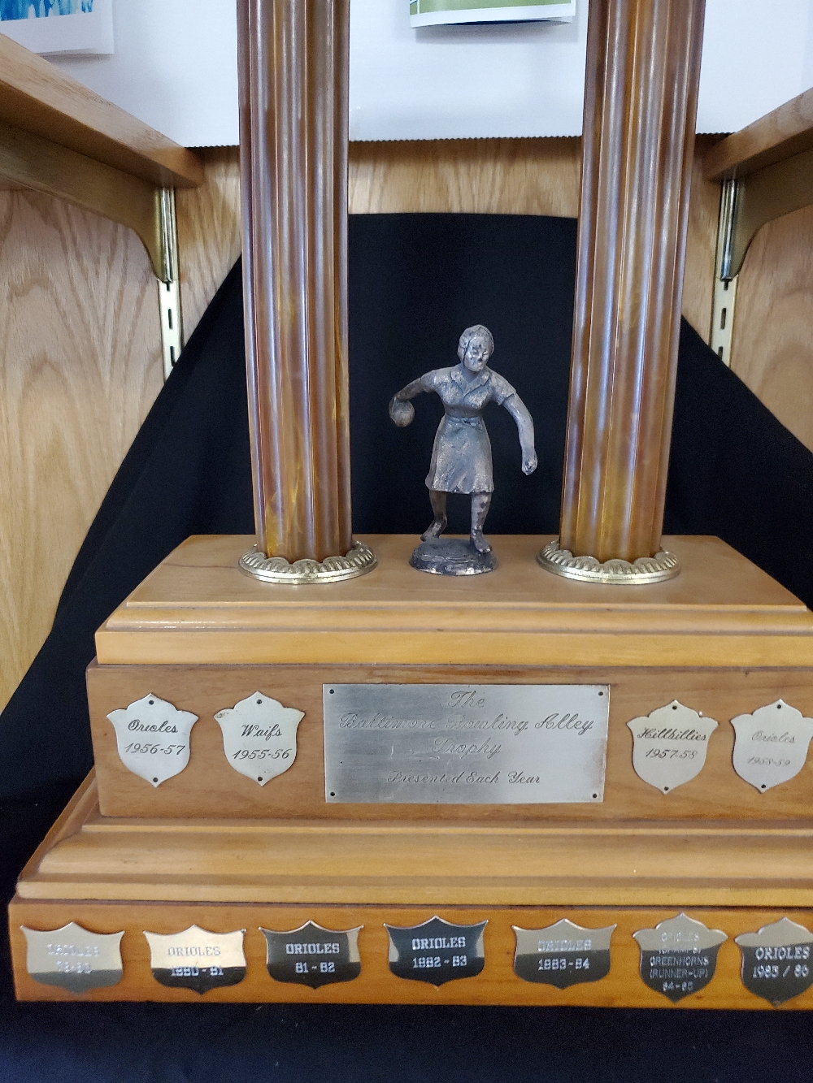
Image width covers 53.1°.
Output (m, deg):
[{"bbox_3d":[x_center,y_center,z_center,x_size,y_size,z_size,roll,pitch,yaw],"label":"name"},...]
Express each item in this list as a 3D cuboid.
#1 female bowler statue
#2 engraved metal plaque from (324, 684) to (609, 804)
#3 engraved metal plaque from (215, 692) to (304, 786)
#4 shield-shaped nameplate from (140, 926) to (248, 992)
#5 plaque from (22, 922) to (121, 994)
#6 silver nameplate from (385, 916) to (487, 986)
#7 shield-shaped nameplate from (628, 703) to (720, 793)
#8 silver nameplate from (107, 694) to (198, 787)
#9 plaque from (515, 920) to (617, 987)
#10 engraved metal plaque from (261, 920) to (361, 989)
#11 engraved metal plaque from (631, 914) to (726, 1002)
[{"bbox_3d":[0.027,-0.045,0.399,0.068,0.118,0.054,-2,14,-9],"label":"female bowler statue"},{"bbox_3d":[0.026,0.088,0.352,0.123,0.057,0.002,0,14,0],"label":"engraved metal plaque"},{"bbox_3d":[-0.063,0.086,0.352,0.039,0.045,0.002,0,14,0],"label":"engraved metal plaque"},{"bbox_3d":[-0.089,0.178,0.344,0.043,0.036,0.002,0,14,0],"label":"shield-shaped nameplate"},{"bbox_3d":[-0.140,0.177,0.345,0.044,0.036,0.002,0,14,0],"label":"plaque"},{"bbox_3d":[0.012,0.173,0.342,0.043,0.036,0.002,0,14,0],"label":"silver nameplate"},{"bbox_3d":[0.114,0.090,0.351,0.039,0.045,0.002,0,14,0],"label":"shield-shaped nameplate"},{"bbox_3d":[-0.109,0.087,0.353,0.040,0.045,0.002,0,14,0],"label":"silver nameplate"},{"bbox_3d":[0.066,0.174,0.342,0.043,0.035,0.002,0,14,0],"label":"plaque"},{"bbox_3d":[-0.040,0.175,0.343,0.044,0.035,0.002,0,14,0],"label":"engraved metal plaque"},{"bbox_3d":[0.115,0.176,0.342,0.040,0.045,0.002,0,14,0],"label":"engraved metal plaque"}]

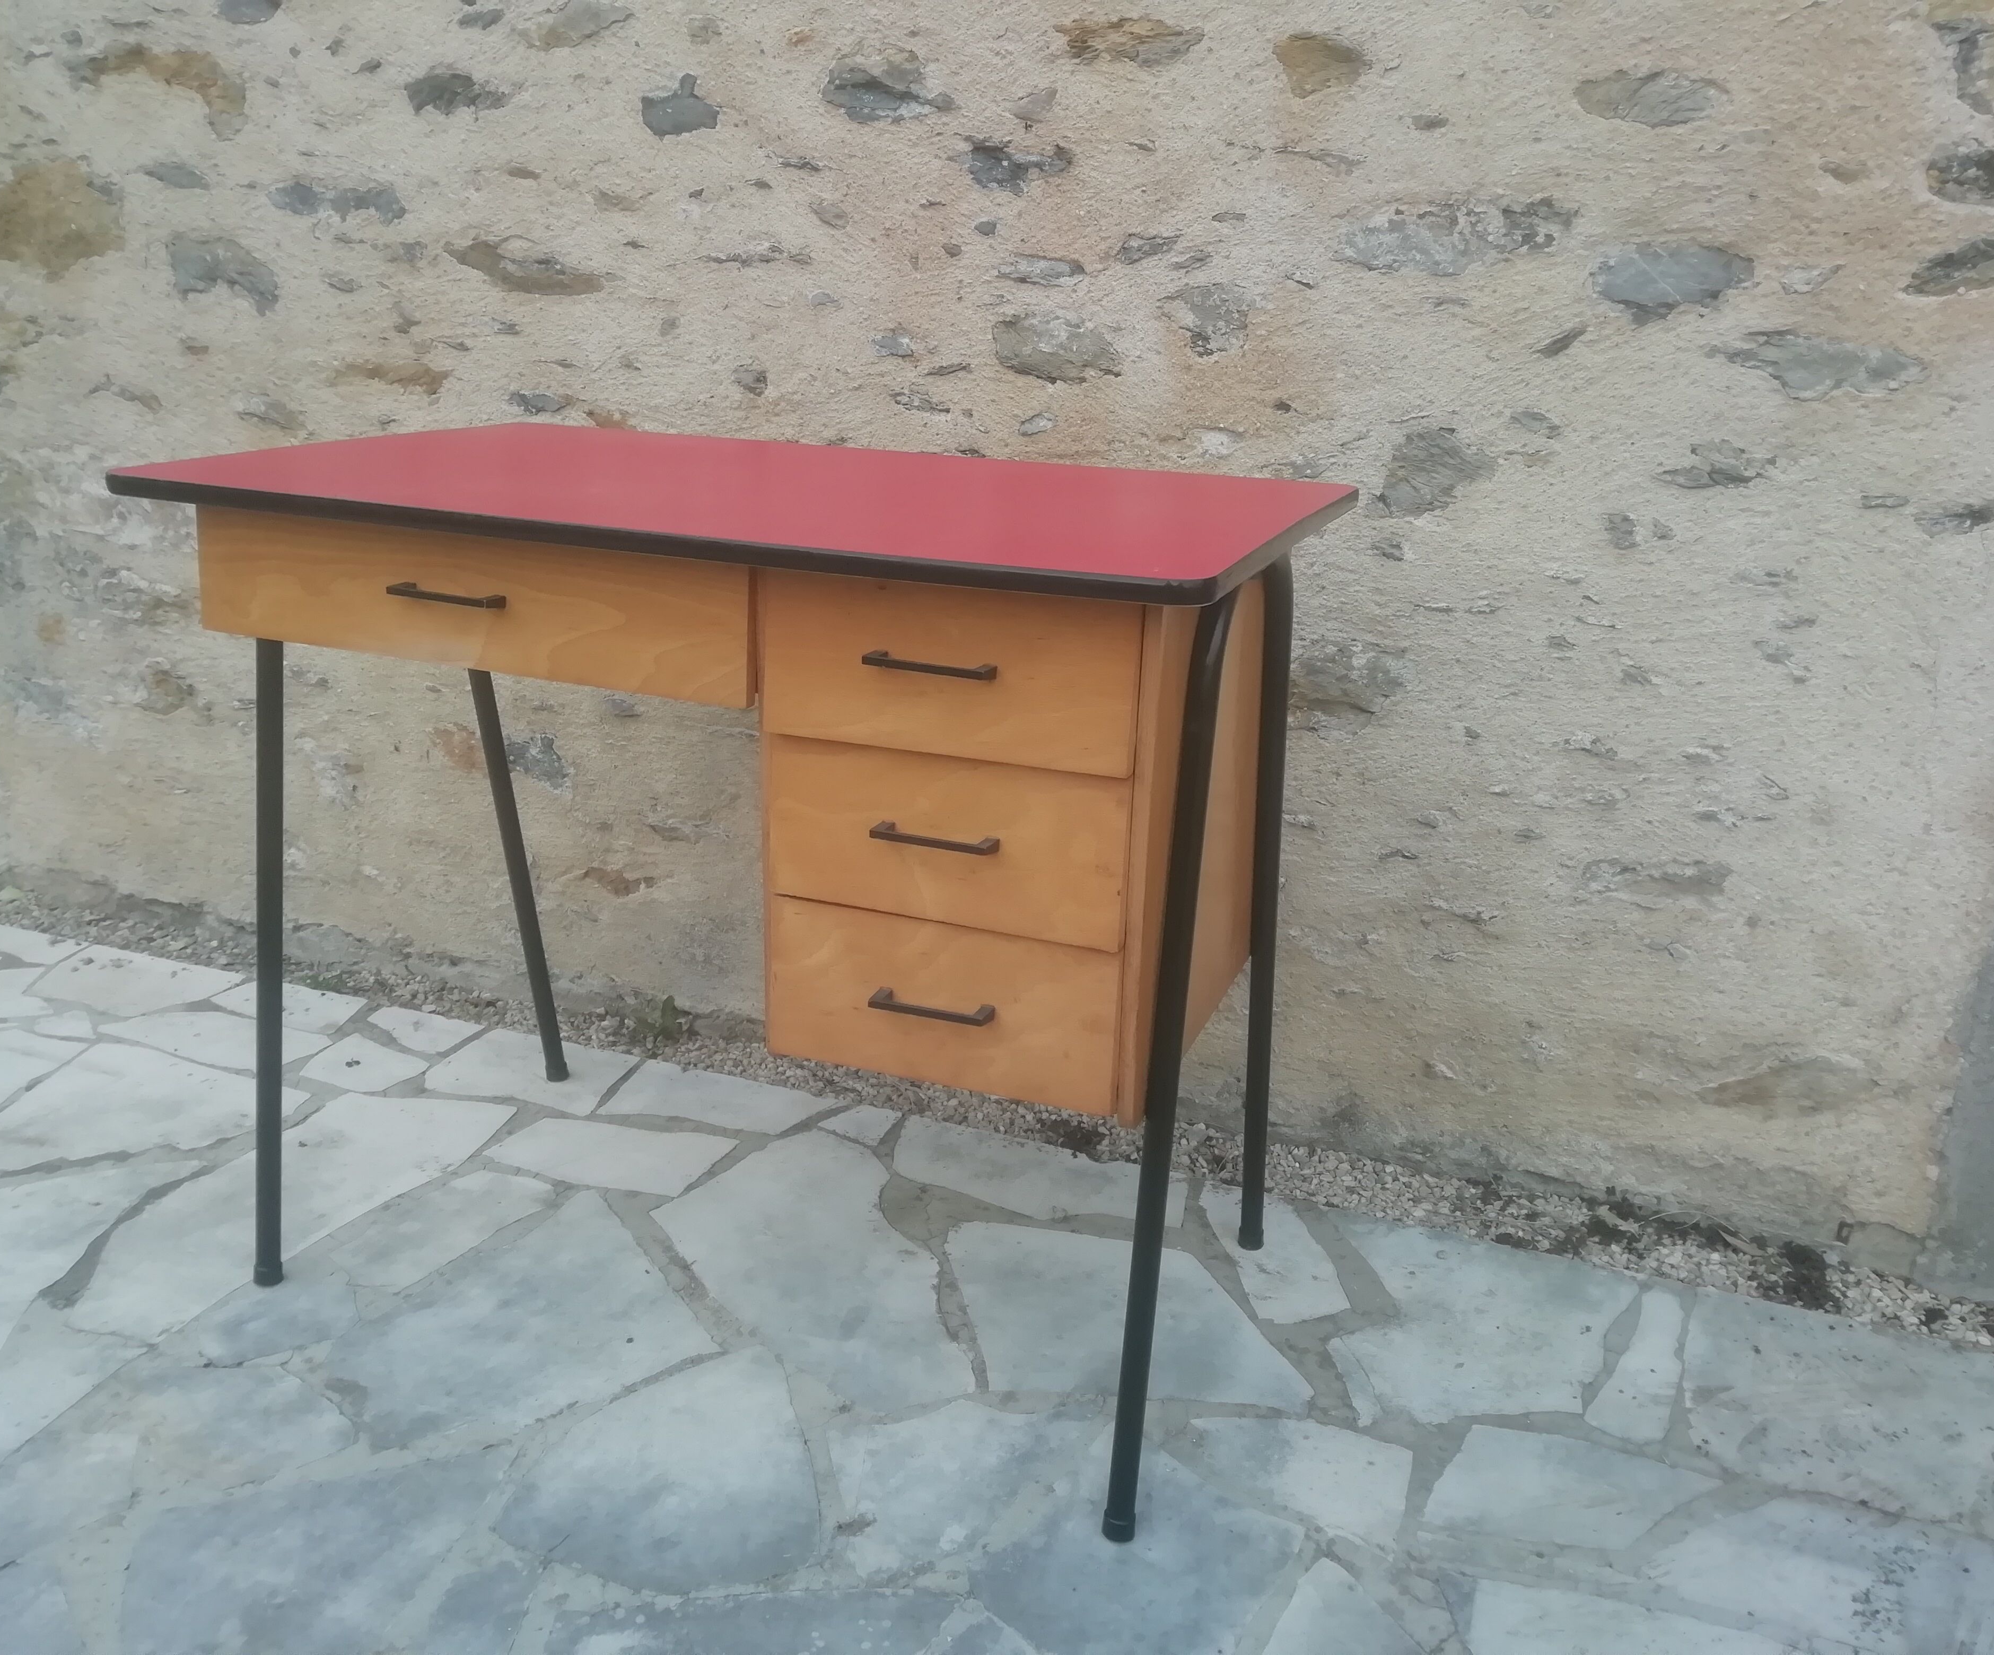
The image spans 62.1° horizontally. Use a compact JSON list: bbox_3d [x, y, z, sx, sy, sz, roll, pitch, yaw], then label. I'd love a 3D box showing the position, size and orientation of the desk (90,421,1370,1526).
[{"bbox_3d":[-0.211,0.067,1.507,0.900,0.755,0.560,9,20,20],"label":"desk"}]

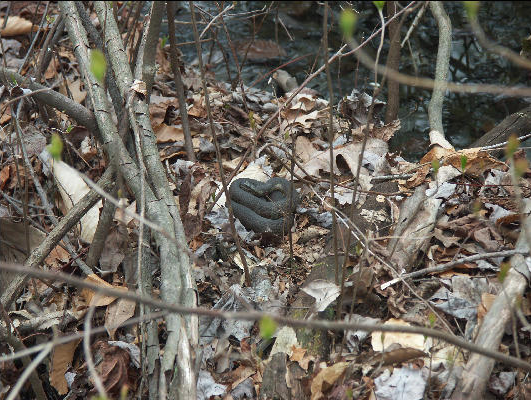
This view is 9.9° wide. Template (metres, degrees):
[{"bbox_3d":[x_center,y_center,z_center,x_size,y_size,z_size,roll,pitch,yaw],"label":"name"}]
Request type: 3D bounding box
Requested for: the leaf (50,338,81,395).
[{"bbox_3d":[-0.294,0.245,4.500,0.047,0.081,0.030,0,17,0],"label":"leaf"}]

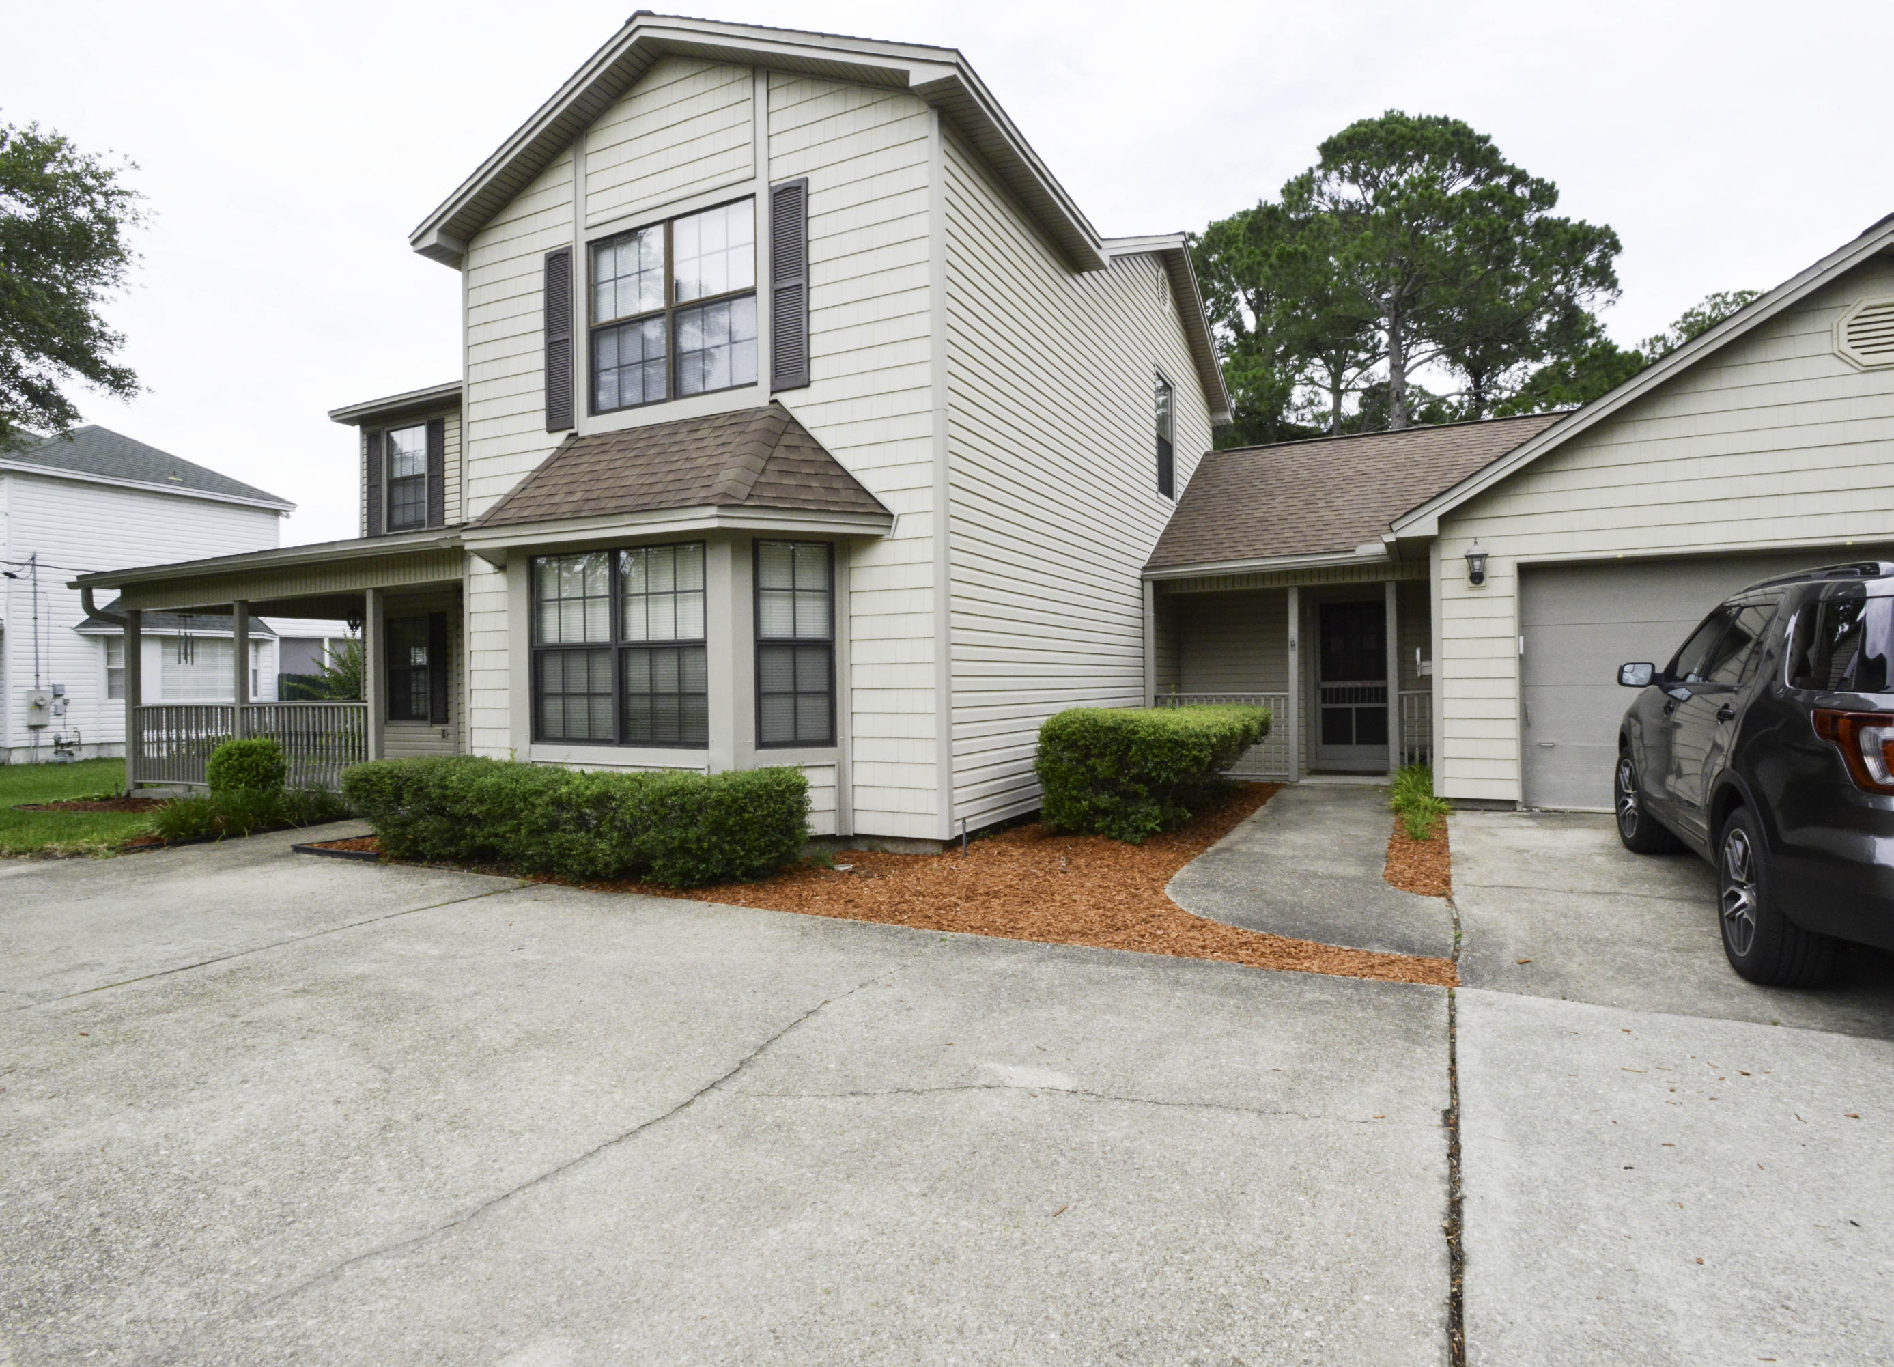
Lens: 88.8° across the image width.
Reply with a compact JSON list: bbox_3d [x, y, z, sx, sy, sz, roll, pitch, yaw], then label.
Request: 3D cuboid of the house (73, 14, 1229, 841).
[{"bbox_3d":[-3.169,-2.261,13.483,12.080,6.900,10.800,0,0,26],"label":"house"}]

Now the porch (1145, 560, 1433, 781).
[{"bbox_3d":[4.110,-0.124,11.662,3.110,2.420,2.050,0,0,26],"label":"porch"}]

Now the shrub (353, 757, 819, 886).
[{"bbox_3d":[-2.796,0.922,7.045,3.820,0.720,0.880,0,0,26],"label":"shrub"}]

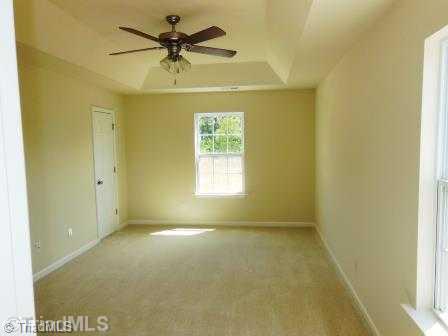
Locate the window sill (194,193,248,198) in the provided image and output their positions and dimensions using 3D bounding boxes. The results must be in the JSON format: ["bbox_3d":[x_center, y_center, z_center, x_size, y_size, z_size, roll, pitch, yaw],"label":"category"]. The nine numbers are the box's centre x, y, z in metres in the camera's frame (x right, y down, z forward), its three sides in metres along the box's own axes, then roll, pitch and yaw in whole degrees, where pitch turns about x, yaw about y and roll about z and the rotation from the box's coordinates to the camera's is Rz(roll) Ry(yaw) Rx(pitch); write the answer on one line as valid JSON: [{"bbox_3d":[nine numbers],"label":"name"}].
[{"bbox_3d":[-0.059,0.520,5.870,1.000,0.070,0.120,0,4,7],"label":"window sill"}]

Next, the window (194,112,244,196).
[{"bbox_3d":[-0.074,-0.253,5.861,0.895,1.470,0.100,0,4,7],"label":"window"}]

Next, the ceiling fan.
[{"bbox_3d":[-0.499,-1.186,3.124,1.330,0.570,1.330,0,4,7],"label":"ceiling fan"}]

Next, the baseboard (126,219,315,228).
[{"bbox_3d":[-0.107,1.028,5.926,3.463,0.090,0.020,0,4,7],"label":"baseboard"}]

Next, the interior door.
[{"bbox_3d":[-1.954,0.119,5.324,0.045,2.030,0.710,0,4,7],"label":"interior door"}]

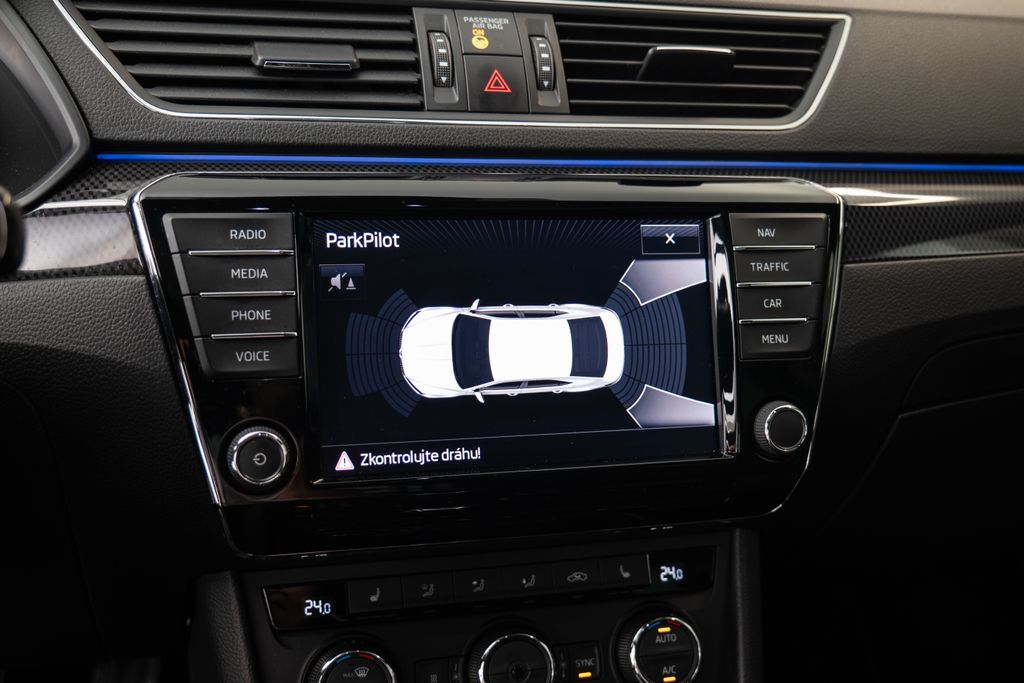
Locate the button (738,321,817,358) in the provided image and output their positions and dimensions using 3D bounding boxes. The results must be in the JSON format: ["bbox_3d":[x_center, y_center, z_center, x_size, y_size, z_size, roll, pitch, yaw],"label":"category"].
[{"bbox_3d":[0.118,0.000,0.497,0.040,0.017,0.009,-2,-3,-17],"label":"button"}]

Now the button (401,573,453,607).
[{"bbox_3d":[-0.038,0.112,0.501,0.023,0.014,0.010,-2,-15,-17],"label":"button"}]

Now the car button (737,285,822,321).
[{"bbox_3d":[0.119,-0.017,0.499,0.043,0.016,0.009,-2,-3,-17],"label":"car button"}]

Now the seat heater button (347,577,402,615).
[{"bbox_3d":[-0.061,0.113,0.494,0.024,0.014,0.010,-2,-15,-17],"label":"seat heater button"}]

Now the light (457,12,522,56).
[{"bbox_3d":[-0.012,-0.139,0.512,0.028,0.025,0.010,-2,-23,-17],"label":"light"}]

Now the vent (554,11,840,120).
[{"bbox_3d":[0.092,-0.128,0.540,0.149,0.055,0.030,-3,-16,-14],"label":"vent"}]

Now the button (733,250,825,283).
[{"bbox_3d":[0.119,-0.033,0.500,0.045,0.016,0.009,-2,-3,-17],"label":"button"}]

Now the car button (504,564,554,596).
[{"bbox_3d":[0.007,0.111,0.515,0.024,0.014,0.010,-2,-15,-17],"label":"car button"}]

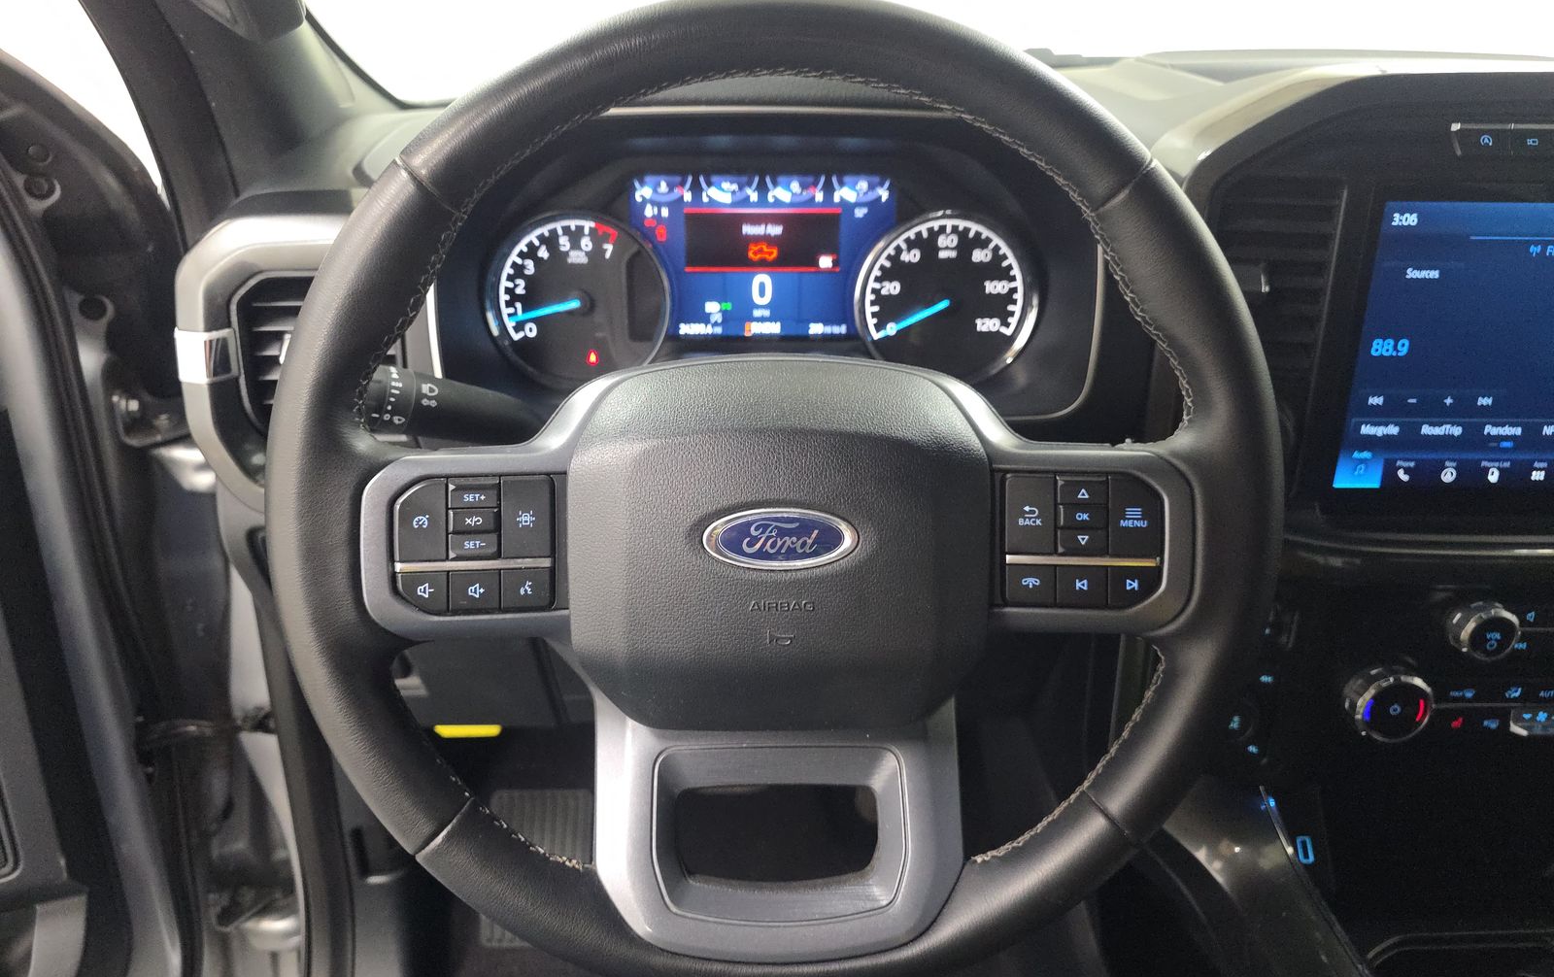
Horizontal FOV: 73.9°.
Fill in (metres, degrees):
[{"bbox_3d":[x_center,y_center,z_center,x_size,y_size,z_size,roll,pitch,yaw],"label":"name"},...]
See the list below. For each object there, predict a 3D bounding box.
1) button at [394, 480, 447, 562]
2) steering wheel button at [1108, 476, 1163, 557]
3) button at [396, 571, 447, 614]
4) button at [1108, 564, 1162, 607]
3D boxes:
[{"bbox_3d":[-0.140,0.012,0.409,0.020,0.032,0.008,0,3,0],"label":"button"},{"bbox_3d":[0.141,0.011,0.409,0.021,0.031,0.008,0,3,0],"label":"steering wheel button"},{"bbox_3d":[-0.140,0.041,0.410,0.019,0.016,0.008,0,3,0],"label":"button"},{"bbox_3d":[0.141,0.038,0.410,0.020,0.016,0.008,0,3,0],"label":"button"}]

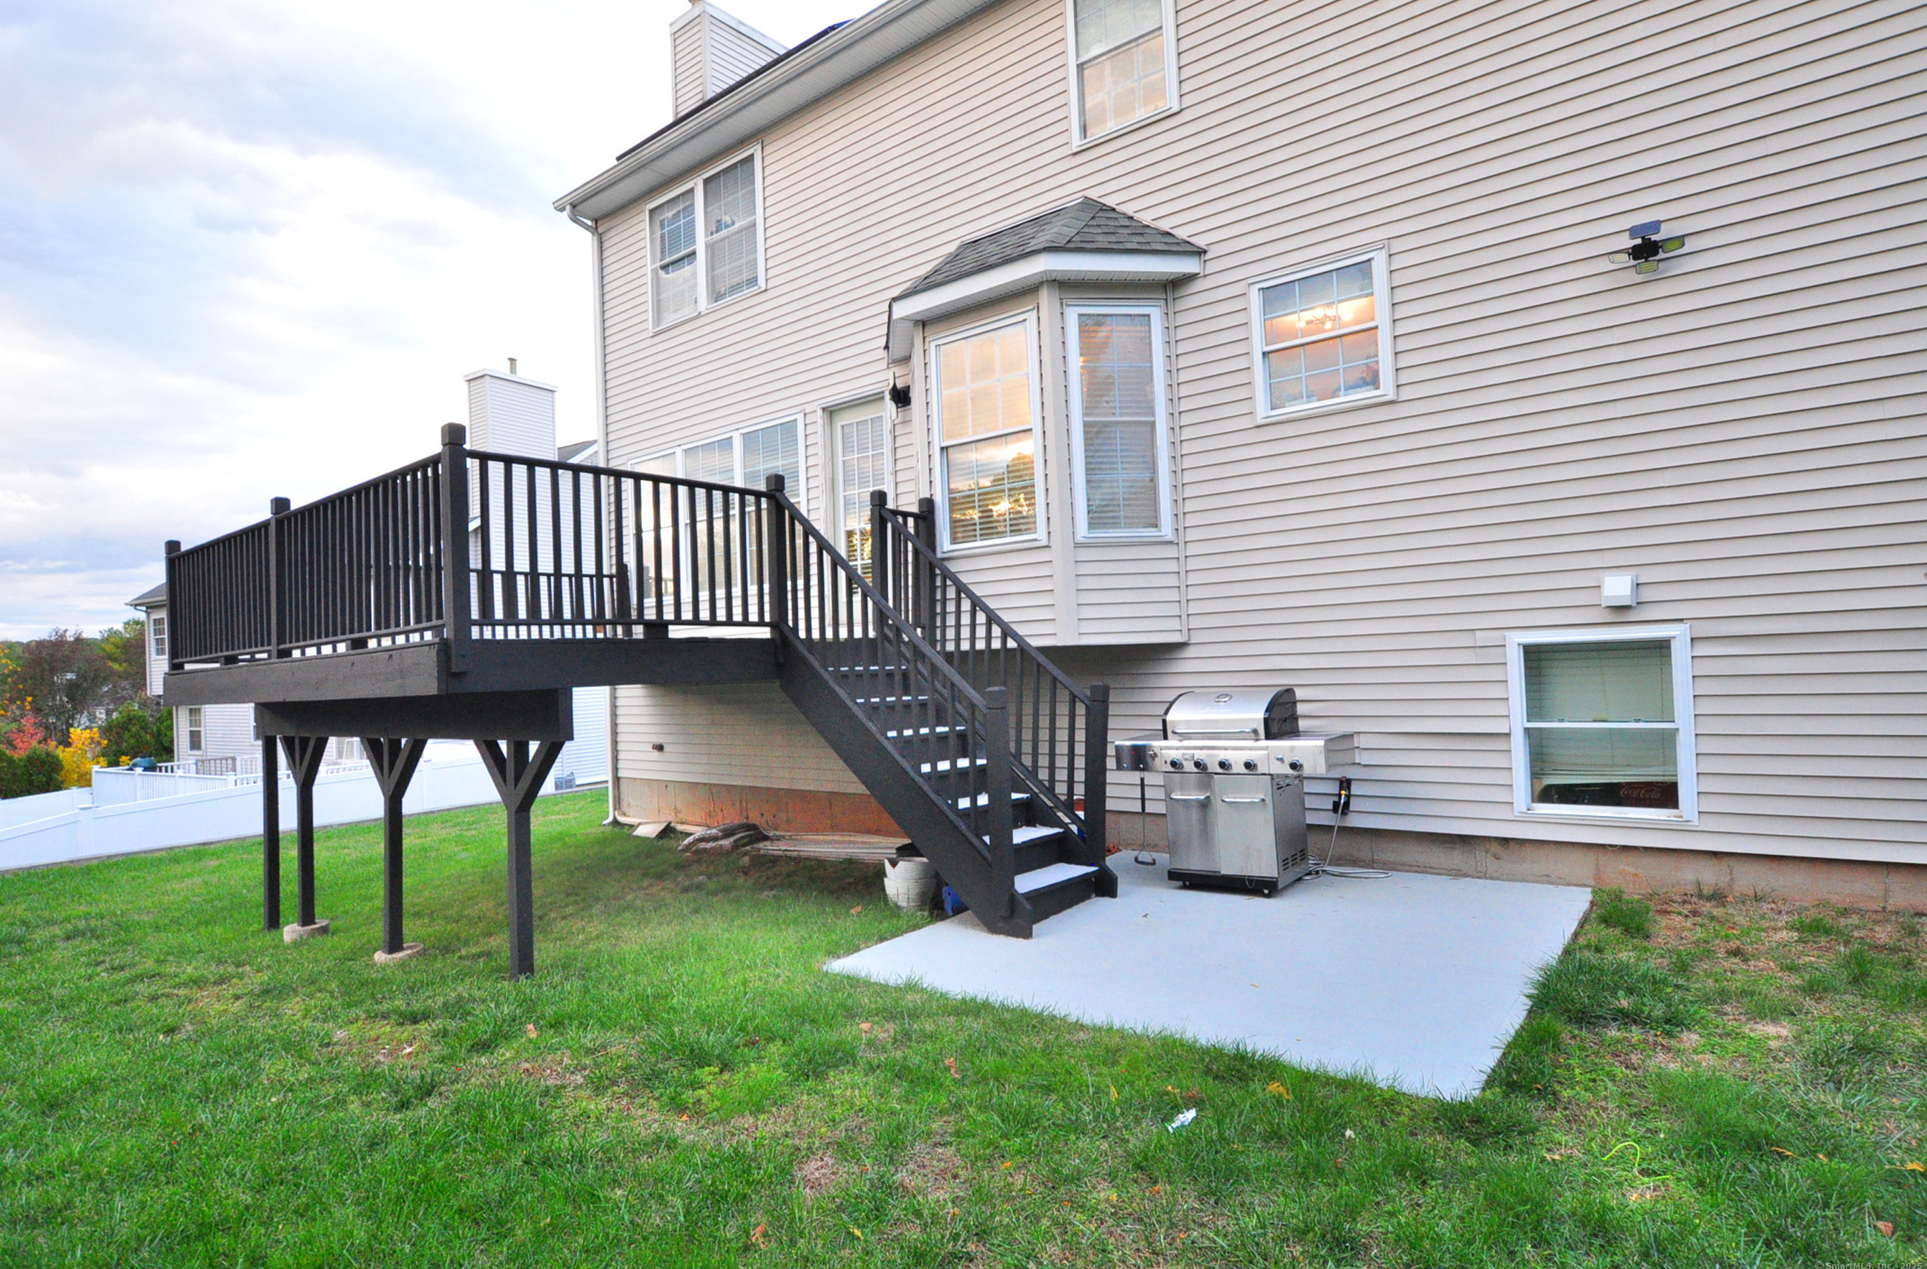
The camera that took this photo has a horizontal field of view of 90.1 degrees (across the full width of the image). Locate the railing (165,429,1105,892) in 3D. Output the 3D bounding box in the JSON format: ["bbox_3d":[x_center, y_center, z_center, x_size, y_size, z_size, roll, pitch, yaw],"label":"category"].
[{"bbox_3d":[-2.252,0.304,6.837,6.230,2.400,4.030,-4,-2,37],"label":"railing"}]

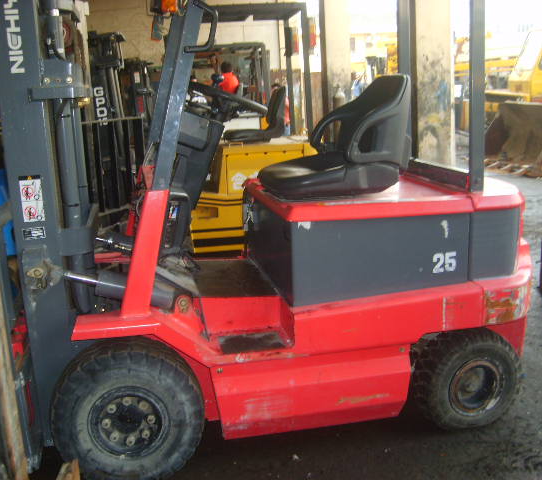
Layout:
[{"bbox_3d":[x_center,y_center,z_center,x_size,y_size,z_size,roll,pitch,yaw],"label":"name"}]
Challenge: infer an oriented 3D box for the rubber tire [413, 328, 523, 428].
[{"bbox_3d":[0.892,0.632,2.974,0.460,0.460,0.180,-5,13,-11],"label":"rubber tire"}]

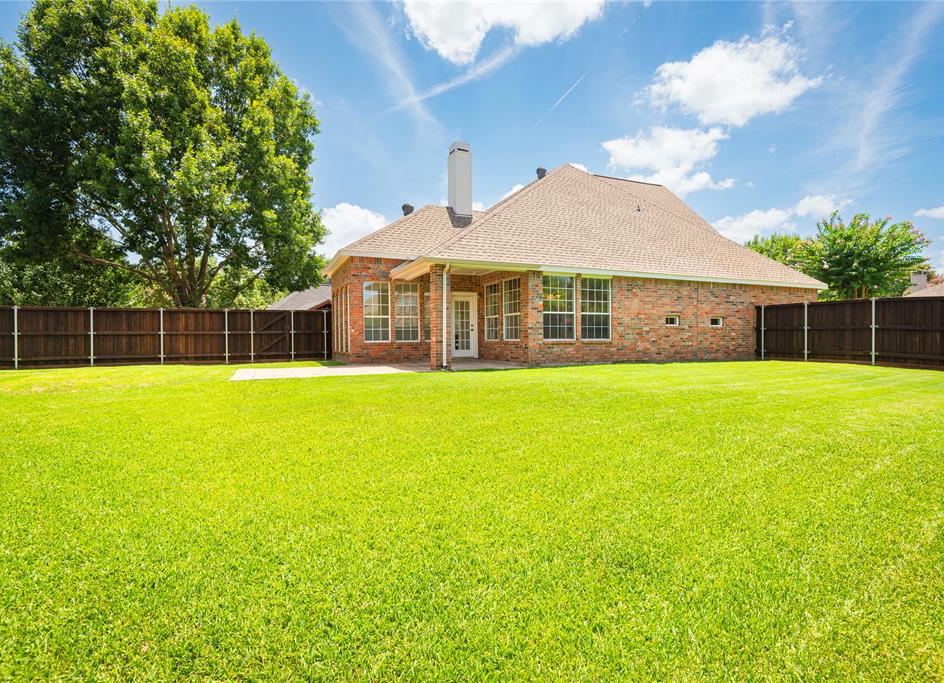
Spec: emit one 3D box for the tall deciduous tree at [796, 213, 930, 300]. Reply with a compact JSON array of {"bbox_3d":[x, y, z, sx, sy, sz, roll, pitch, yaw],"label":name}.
[{"bbox_3d":[16.400,-2.350,19.400,4.400,6.200,4.300,0,0,40],"label":"tall deciduous tree"}]

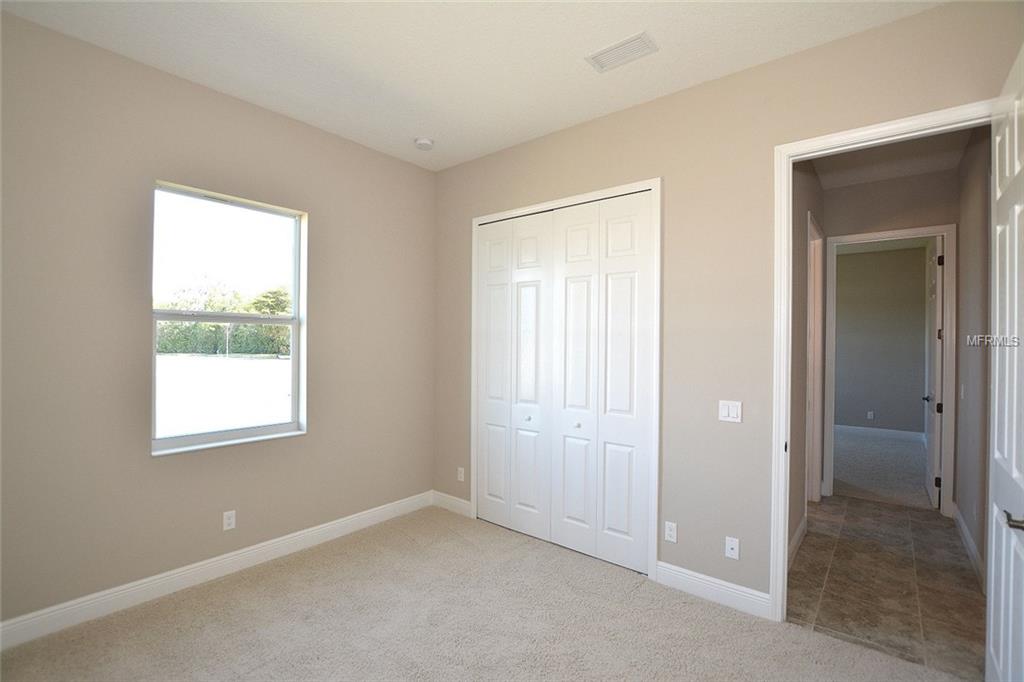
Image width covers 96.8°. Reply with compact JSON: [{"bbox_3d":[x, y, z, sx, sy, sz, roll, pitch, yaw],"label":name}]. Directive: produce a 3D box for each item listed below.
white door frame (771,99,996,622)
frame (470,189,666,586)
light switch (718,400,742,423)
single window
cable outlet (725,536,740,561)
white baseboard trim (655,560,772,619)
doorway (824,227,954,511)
[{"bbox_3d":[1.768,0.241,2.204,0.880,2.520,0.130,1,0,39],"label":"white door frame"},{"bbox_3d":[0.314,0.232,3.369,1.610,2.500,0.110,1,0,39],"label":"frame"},{"bbox_3d":[1.235,0.399,2.572,0.117,0.117,0.012,1,0,39],"label":"light switch"},{"bbox_3d":[-1.775,-0.128,2.930,0.110,1.550,0.885,1,0,39],"label":"single window"},{"bbox_3d":[1.241,1.166,2.559,0.070,0.117,0.010,1,0,39],"label":"cable outlet"},{"bbox_3d":[1.143,1.429,2.636,0.625,0.133,0.017,1,0,39],"label":"white baseboard trim"},{"bbox_3d":[3.476,0.266,4.229,0.915,2.520,0.130,1,0,39],"label":"doorway"}]

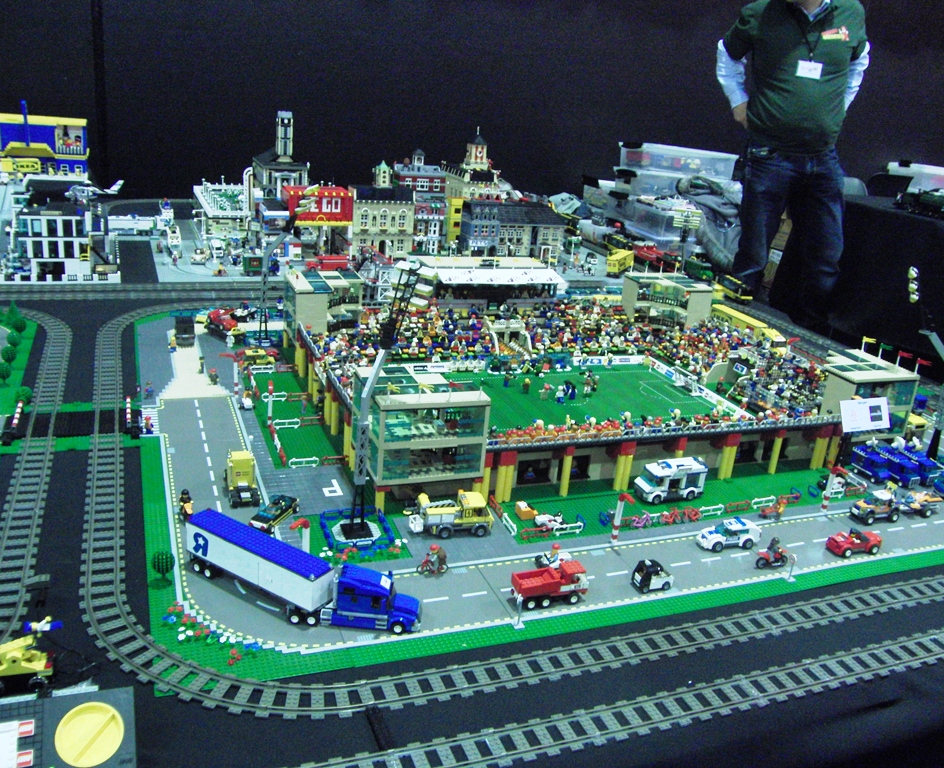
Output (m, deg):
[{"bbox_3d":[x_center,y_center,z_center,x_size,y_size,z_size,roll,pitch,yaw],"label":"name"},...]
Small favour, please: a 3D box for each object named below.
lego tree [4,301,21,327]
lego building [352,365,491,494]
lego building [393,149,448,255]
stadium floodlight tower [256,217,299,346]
[{"bbox_3d":[-1.264,-0.198,2.444,0.035,0.065,0.035,-2,20,-22],"label":"lego tree"},{"bbox_3d":[-0.103,0.075,1.652,0.203,0.174,0.200,-2,20,-22],"label":"lego building"},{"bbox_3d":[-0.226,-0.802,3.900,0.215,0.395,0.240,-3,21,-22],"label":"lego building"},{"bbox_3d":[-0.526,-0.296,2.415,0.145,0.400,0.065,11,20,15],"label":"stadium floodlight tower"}]

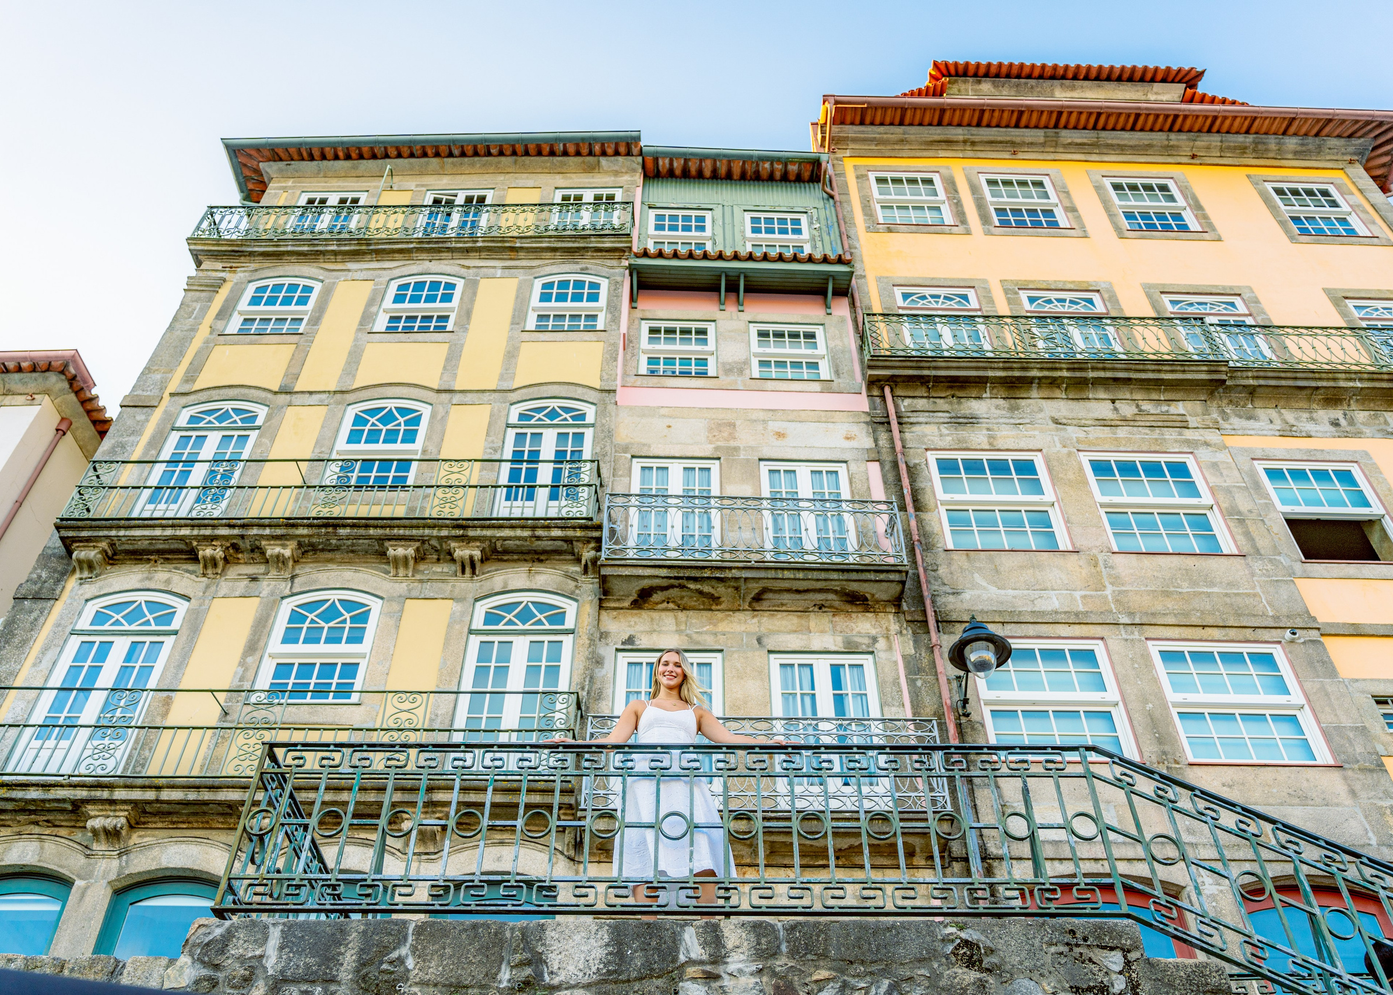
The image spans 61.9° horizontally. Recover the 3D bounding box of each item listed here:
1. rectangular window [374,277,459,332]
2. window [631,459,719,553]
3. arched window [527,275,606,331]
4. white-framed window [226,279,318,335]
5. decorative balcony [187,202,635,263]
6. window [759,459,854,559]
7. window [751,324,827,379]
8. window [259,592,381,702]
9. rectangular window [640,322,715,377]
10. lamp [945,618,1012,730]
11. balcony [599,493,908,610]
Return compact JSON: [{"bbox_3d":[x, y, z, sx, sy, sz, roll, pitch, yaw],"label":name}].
[{"bbox_3d":[-3.964,-2.802,16.695,1.103,1.360,0.137,0,-45,0],"label":"rectangular window"},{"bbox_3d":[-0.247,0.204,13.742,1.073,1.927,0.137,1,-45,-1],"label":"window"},{"bbox_3d":[-1.834,-2.801,16.689,1.091,1.359,0.137,0,-45,0],"label":"arched window"},{"bbox_3d":[-6.027,-2.748,16.646,1.078,1.338,0.137,0,-45,0],"label":"white-framed window"},{"bbox_3d":[-4.267,-3.909,17.683,6.637,1.236,0.490,0,-45,0],"label":"decorative balcony"},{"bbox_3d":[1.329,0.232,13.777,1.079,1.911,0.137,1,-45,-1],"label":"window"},{"bbox_3d":[1.292,-2.017,16.005,1.067,1.209,0.137,1,-45,-1],"label":"window"},{"bbox_3d":[-4.018,1.556,12.375,1.123,1.523,0.137,0,-45,0],"label":"window"},{"bbox_3d":[-0.244,-2.061,15.988,1.060,1.210,0.137,1,-45,-1],"label":"rectangular window"},{"bbox_3d":[2.866,1.620,11.770,0.620,0.930,0.780,1,-45,-1],"label":"lamp"},{"bbox_3d":[0.613,0.605,12.910,3.320,1.241,0.510,1,-45,-1],"label":"balcony"}]

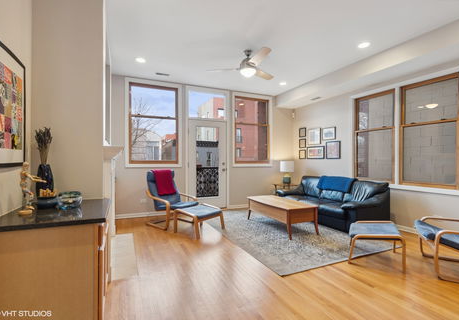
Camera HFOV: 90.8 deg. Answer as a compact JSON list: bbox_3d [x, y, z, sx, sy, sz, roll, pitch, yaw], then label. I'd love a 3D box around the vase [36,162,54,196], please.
[{"bbox_3d":[-1.567,0.215,1.927,0.120,0.350,0.120,0,0,-24],"label":"vase"}]

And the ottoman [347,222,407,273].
[{"bbox_3d":[1.745,1.005,2.777,0.540,0.390,0.600,0,0,25],"label":"ottoman"}]

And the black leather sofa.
[{"bbox_3d":[1.932,0.790,4.648,0.970,0.820,2.000,0,0,-24],"label":"black leather sofa"}]

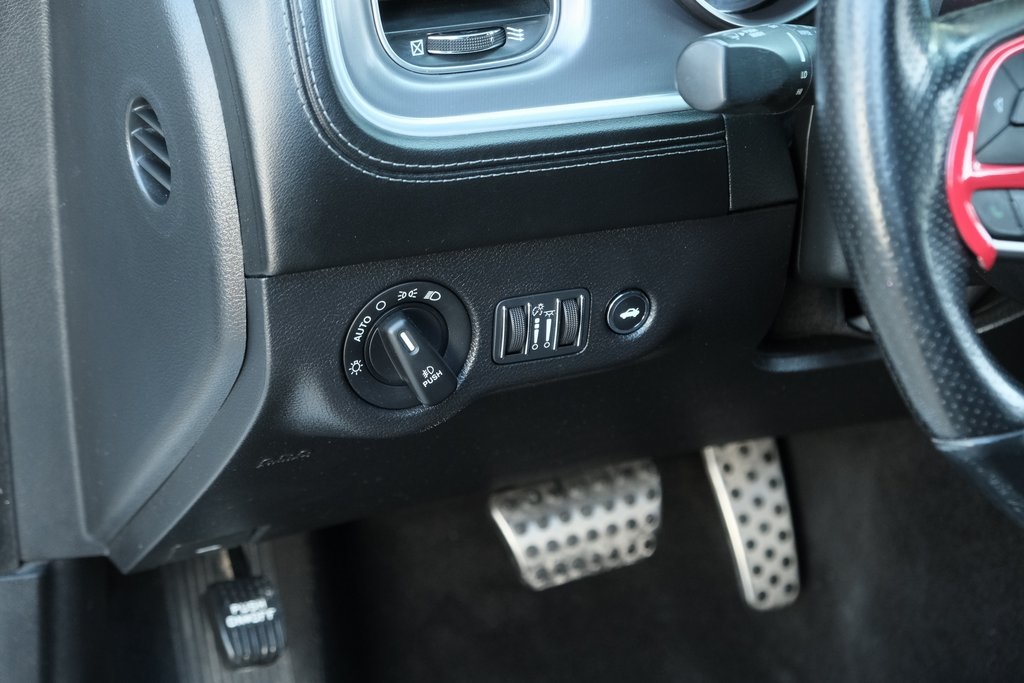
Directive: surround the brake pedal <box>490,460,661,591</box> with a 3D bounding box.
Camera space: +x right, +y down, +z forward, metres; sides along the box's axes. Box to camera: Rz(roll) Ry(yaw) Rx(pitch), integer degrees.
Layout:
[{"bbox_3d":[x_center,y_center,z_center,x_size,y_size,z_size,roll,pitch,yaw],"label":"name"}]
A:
[{"bbox_3d":[0.043,0.126,1.296,0.122,0.070,0.028,-8,-8,-23],"label":"brake pedal"}]

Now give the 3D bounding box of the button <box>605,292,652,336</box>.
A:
[{"bbox_3d":[0.058,-0.014,0.942,0.024,0.024,0.007,-7,26,-22],"label":"button"}]

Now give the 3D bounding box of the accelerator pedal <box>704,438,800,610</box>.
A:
[{"bbox_3d":[0.169,0.120,1.342,0.051,0.138,0.020,-6,-13,-20],"label":"accelerator pedal"}]

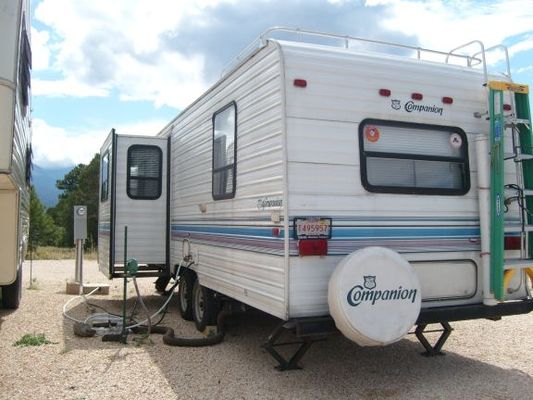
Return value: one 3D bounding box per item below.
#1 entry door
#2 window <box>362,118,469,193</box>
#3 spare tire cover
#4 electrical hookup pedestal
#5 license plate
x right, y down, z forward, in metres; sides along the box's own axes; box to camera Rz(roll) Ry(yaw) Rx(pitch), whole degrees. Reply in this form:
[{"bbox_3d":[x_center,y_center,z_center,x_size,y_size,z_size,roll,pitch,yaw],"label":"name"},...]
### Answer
[{"bbox_3d":[-1.850,0.065,7.963,0.822,2.061,0.060,1,-3,-22],"label":"entry door"},{"bbox_3d":[1.266,-0.346,4.524,1.123,0.603,0.050,1,-3,-22],"label":"window"},{"bbox_3d":[0.833,0.726,4.097,0.720,0.720,0.190,1,-3,-22],"label":"spare tire cover"},{"bbox_3d":[-3.540,0.987,10.697,0.776,1.732,0.420,1,-3,-22],"label":"electrical hookup pedestal"},{"bbox_3d":[0.363,0.217,4.136,0.318,0.160,0.020,1,-3,-22],"label":"license plate"}]

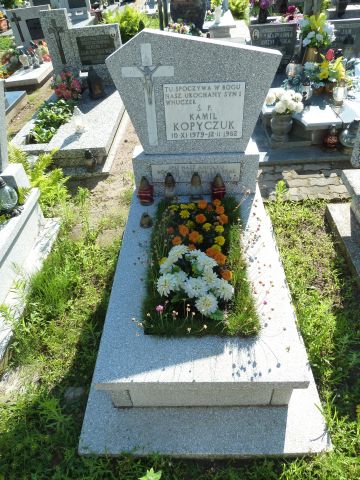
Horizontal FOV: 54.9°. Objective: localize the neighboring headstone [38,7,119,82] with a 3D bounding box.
[{"bbox_3d":[-1.047,-2.136,3.877,0.800,0.800,0.160,-1,43,3],"label":"neighboring headstone"}]

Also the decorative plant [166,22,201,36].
[{"bbox_3d":[0.055,-3.335,5.493,0.560,0.240,0.300,-1,43,3],"label":"decorative plant"}]

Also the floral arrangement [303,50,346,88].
[{"bbox_3d":[1.381,-1.610,3.312,0.410,0.360,0.340,-1,43,3],"label":"floral arrangement"}]

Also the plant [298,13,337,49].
[{"bbox_3d":[1.407,-2.119,3.523,0.370,0.380,0.320,-1,43,3],"label":"plant"}]

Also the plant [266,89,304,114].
[{"bbox_3d":[0.889,-1.159,2.923,0.310,0.230,0.280,-1,43,3],"label":"plant"}]

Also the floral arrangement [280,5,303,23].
[{"bbox_3d":[1.497,-3.028,4.655,0.310,0.250,0.260,-1,43,3],"label":"floral arrangement"}]

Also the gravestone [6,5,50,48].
[{"bbox_3d":[-2.050,-2.948,4.948,0.680,0.660,0.150,-1,43,3],"label":"gravestone"}]

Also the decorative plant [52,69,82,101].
[{"bbox_3d":[-1.242,-1.701,3.793,0.320,0.340,0.290,-1,43,3],"label":"decorative plant"}]

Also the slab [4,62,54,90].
[{"bbox_3d":[-2.042,-2.262,4.763,0.800,0.260,1.250,-1,43,3],"label":"slab"}]

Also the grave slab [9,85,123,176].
[{"bbox_3d":[-1.039,-1.197,3.573,0.950,0.240,1.600,-1,43,3],"label":"grave slab"}]

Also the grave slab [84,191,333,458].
[{"bbox_3d":[0.098,0.264,1.832,1.000,0.330,1.460,-1,43,3],"label":"grave slab"}]

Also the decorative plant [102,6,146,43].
[{"bbox_3d":[-0.863,-3.321,5.392,0.660,0.620,0.600,-1,43,3],"label":"decorative plant"}]

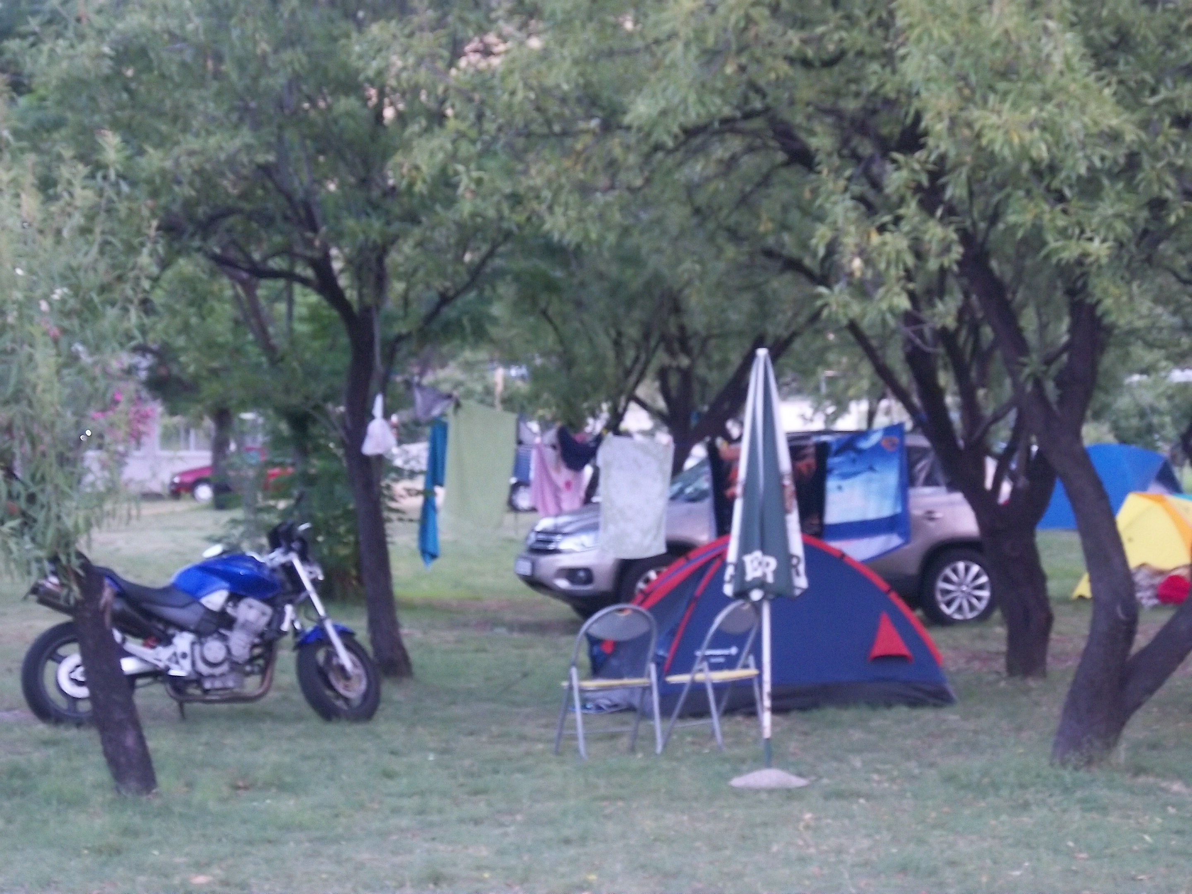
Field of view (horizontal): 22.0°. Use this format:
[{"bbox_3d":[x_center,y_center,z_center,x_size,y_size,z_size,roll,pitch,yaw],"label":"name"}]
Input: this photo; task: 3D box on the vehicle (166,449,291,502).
[{"bbox_3d":[-8.489,0.718,75.000,3.950,1.400,1.660,0,0,-12],"label":"vehicle"}]

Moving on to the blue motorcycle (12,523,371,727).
[{"bbox_3d":[-2.182,0.989,17.000,2.040,1.150,0.760,0,0,-3],"label":"blue motorcycle"}]

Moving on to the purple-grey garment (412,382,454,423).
[{"bbox_3d":[-1.095,-0.300,20.600,0.280,0.270,0.090,0,0,0],"label":"purple-grey garment"}]

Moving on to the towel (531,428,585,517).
[{"bbox_3d":[-0.259,0.171,20.800,0.380,0.610,0.100,0,0,0],"label":"towel"}]

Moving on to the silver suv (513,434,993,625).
[{"bbox_3d":[1.530,0.688,25.600,4.430,1.670,1.830,0,0,-18],"label":"silver suv"}]

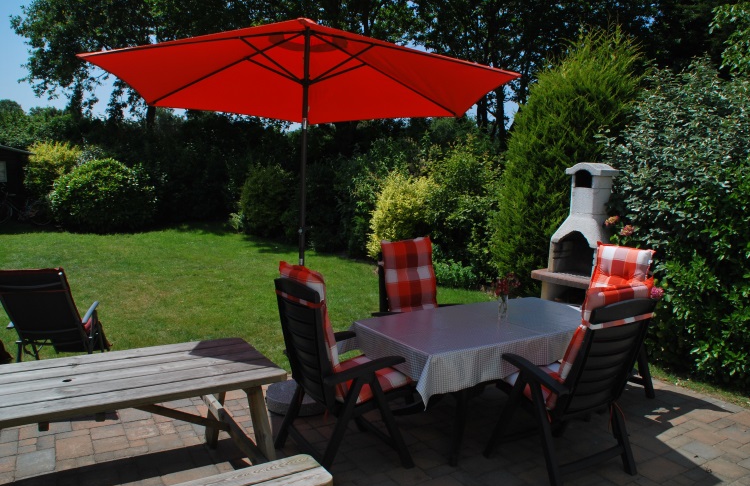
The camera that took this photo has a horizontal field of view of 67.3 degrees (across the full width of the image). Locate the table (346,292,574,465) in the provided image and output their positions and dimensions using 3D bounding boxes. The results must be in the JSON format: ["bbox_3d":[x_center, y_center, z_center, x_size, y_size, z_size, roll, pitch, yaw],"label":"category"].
[{"bbox_3d":[0.798,0.891,3.932,1.800,0.740,0.960,-2,7,-32],"label":"table"}]

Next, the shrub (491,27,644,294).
[{"bbox_3d":[2.641,-0.994,7.731,2.050,3.830,2.000,4,6,18],"label":"shrub"}]

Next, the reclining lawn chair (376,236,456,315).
[{"bbox_3d":[0.385,0.616,4.483,0.630,1.150,0.710,-1,7,-27],"label":"reclining lawn chair"}]

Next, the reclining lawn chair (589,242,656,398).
[{"bbox_3d":[1.886,0.634,4.604,0.720,1.180,0.630,-2,7,-31],"label":"reclining lawn chair"}]

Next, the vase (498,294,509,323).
[{"bbox_3d":[0.891,0.446,3.883,0.068,0.180,0.068,-2,7,-32],"label":"vase"}]

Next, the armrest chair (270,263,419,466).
[{"bbox_3d":[-0.191,0.728,3.317,0.710,1.130,0.630,-2,7,-30],"label":"armrest chair"}]

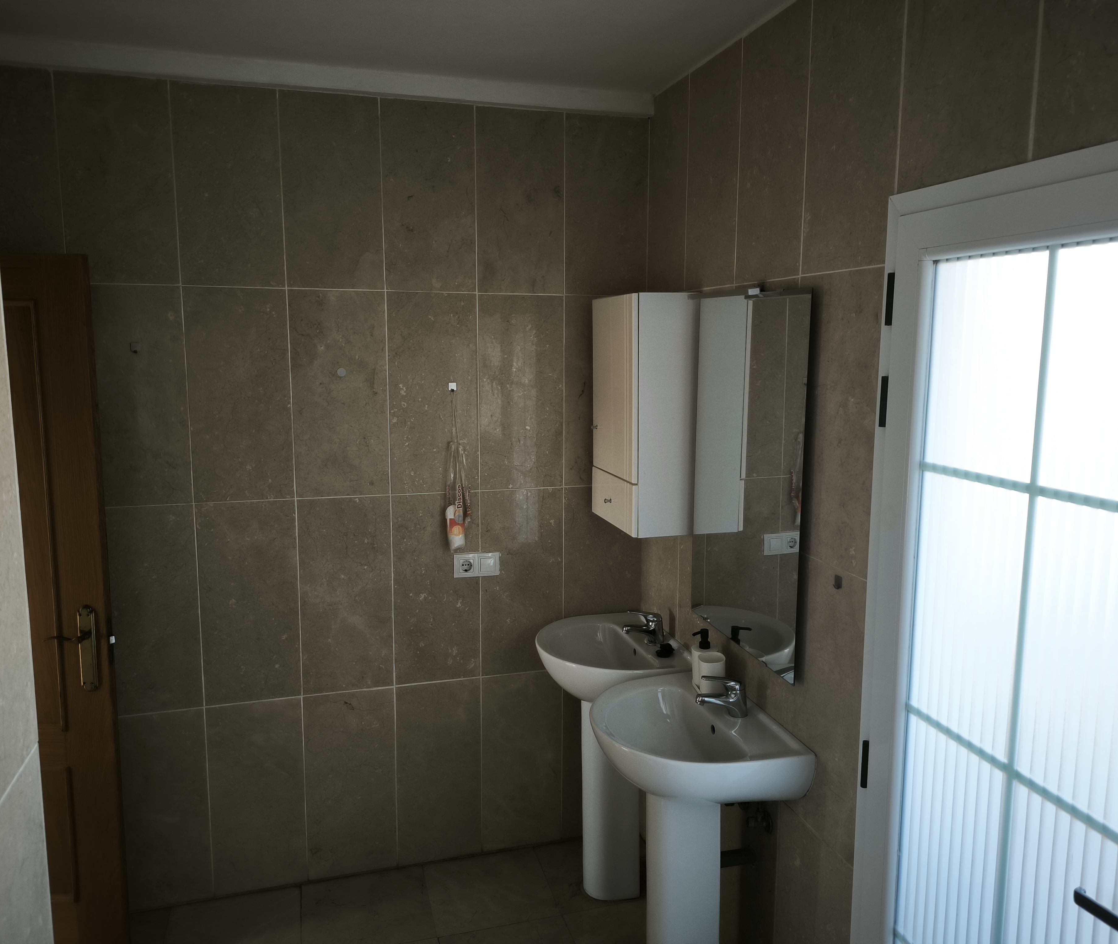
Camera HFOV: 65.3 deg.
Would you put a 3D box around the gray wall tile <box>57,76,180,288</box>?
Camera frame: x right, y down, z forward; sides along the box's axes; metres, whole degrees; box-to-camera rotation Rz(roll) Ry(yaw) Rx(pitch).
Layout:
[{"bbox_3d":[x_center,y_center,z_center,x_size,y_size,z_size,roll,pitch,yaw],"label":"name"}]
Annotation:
[{"bbox_3d":[-1.240,-0.815,2.461,0.288,0.565,0.010,-2,9,-16],"label":"gray wall tile"}]

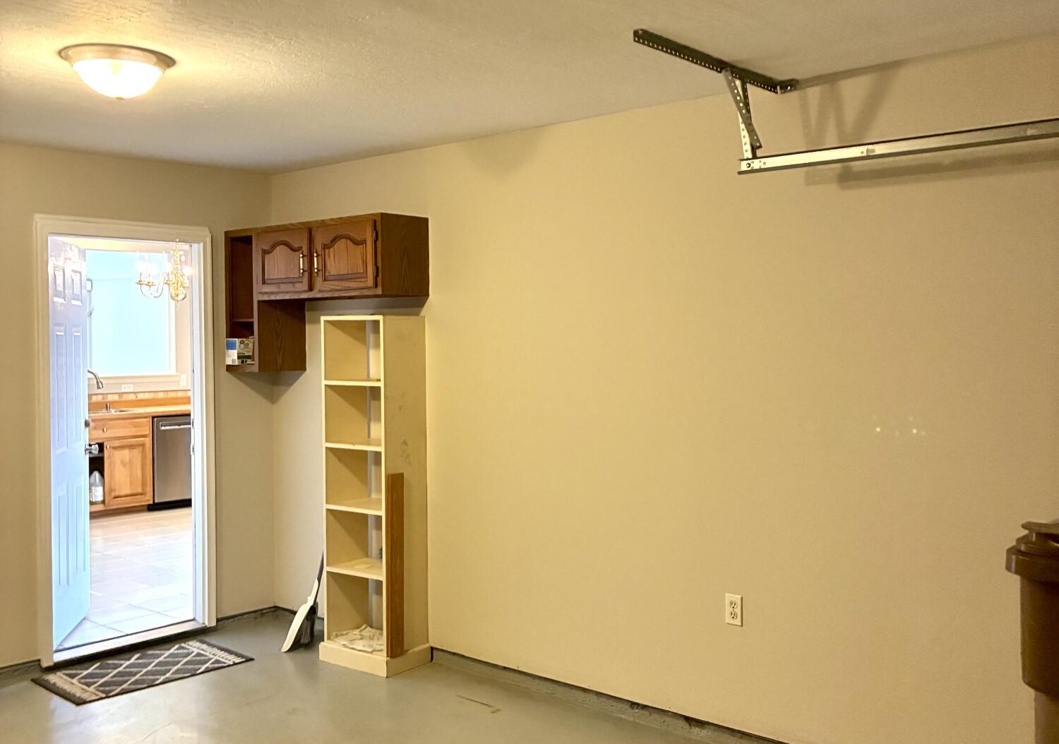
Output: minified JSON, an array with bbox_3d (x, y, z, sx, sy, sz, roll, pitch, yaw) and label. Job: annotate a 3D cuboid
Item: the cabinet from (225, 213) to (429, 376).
[{"bbox_3d":[-1.079,-0.377,5.494,1.295,0.764,0.318,1,2,41],"label":"cabinet"}]

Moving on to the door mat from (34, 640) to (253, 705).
[{"bbox_3d":[-1.851,1.429,5.111,0.507,0.012,0.875,1,2,41],"label":"door mat"}]

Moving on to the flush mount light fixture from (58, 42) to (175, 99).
[{"bbox_3d":[-1.350,-0.967,3.482,0.362,0.138,0.362,0,2,0],"label":"flush mount light fixture"}]

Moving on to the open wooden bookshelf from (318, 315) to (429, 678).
[{"bbox_3d":[-0.748,0.578,5.204,0.463,1.695,0.332,1,2,41],"label":"open wooden bookshelf"}]

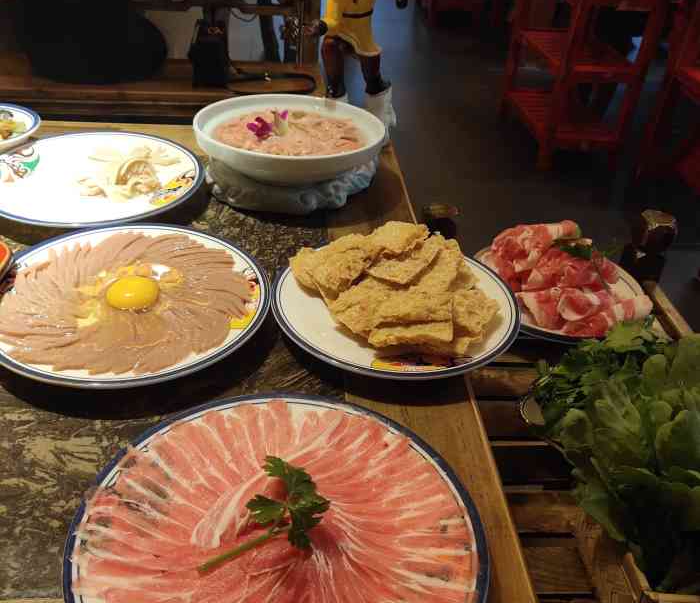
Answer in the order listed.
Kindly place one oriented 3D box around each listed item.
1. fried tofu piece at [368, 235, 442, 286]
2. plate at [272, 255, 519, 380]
[{"bbox_3d":[0.049,-0.037,0.719,0.042,0.014,0.056,31,54,18],"label":"fried tofu piece"},{"bbox_3d":[0.040,0.009,0.727,0.219,0.025,0.219,0,36,-7],"label":"plate"}]

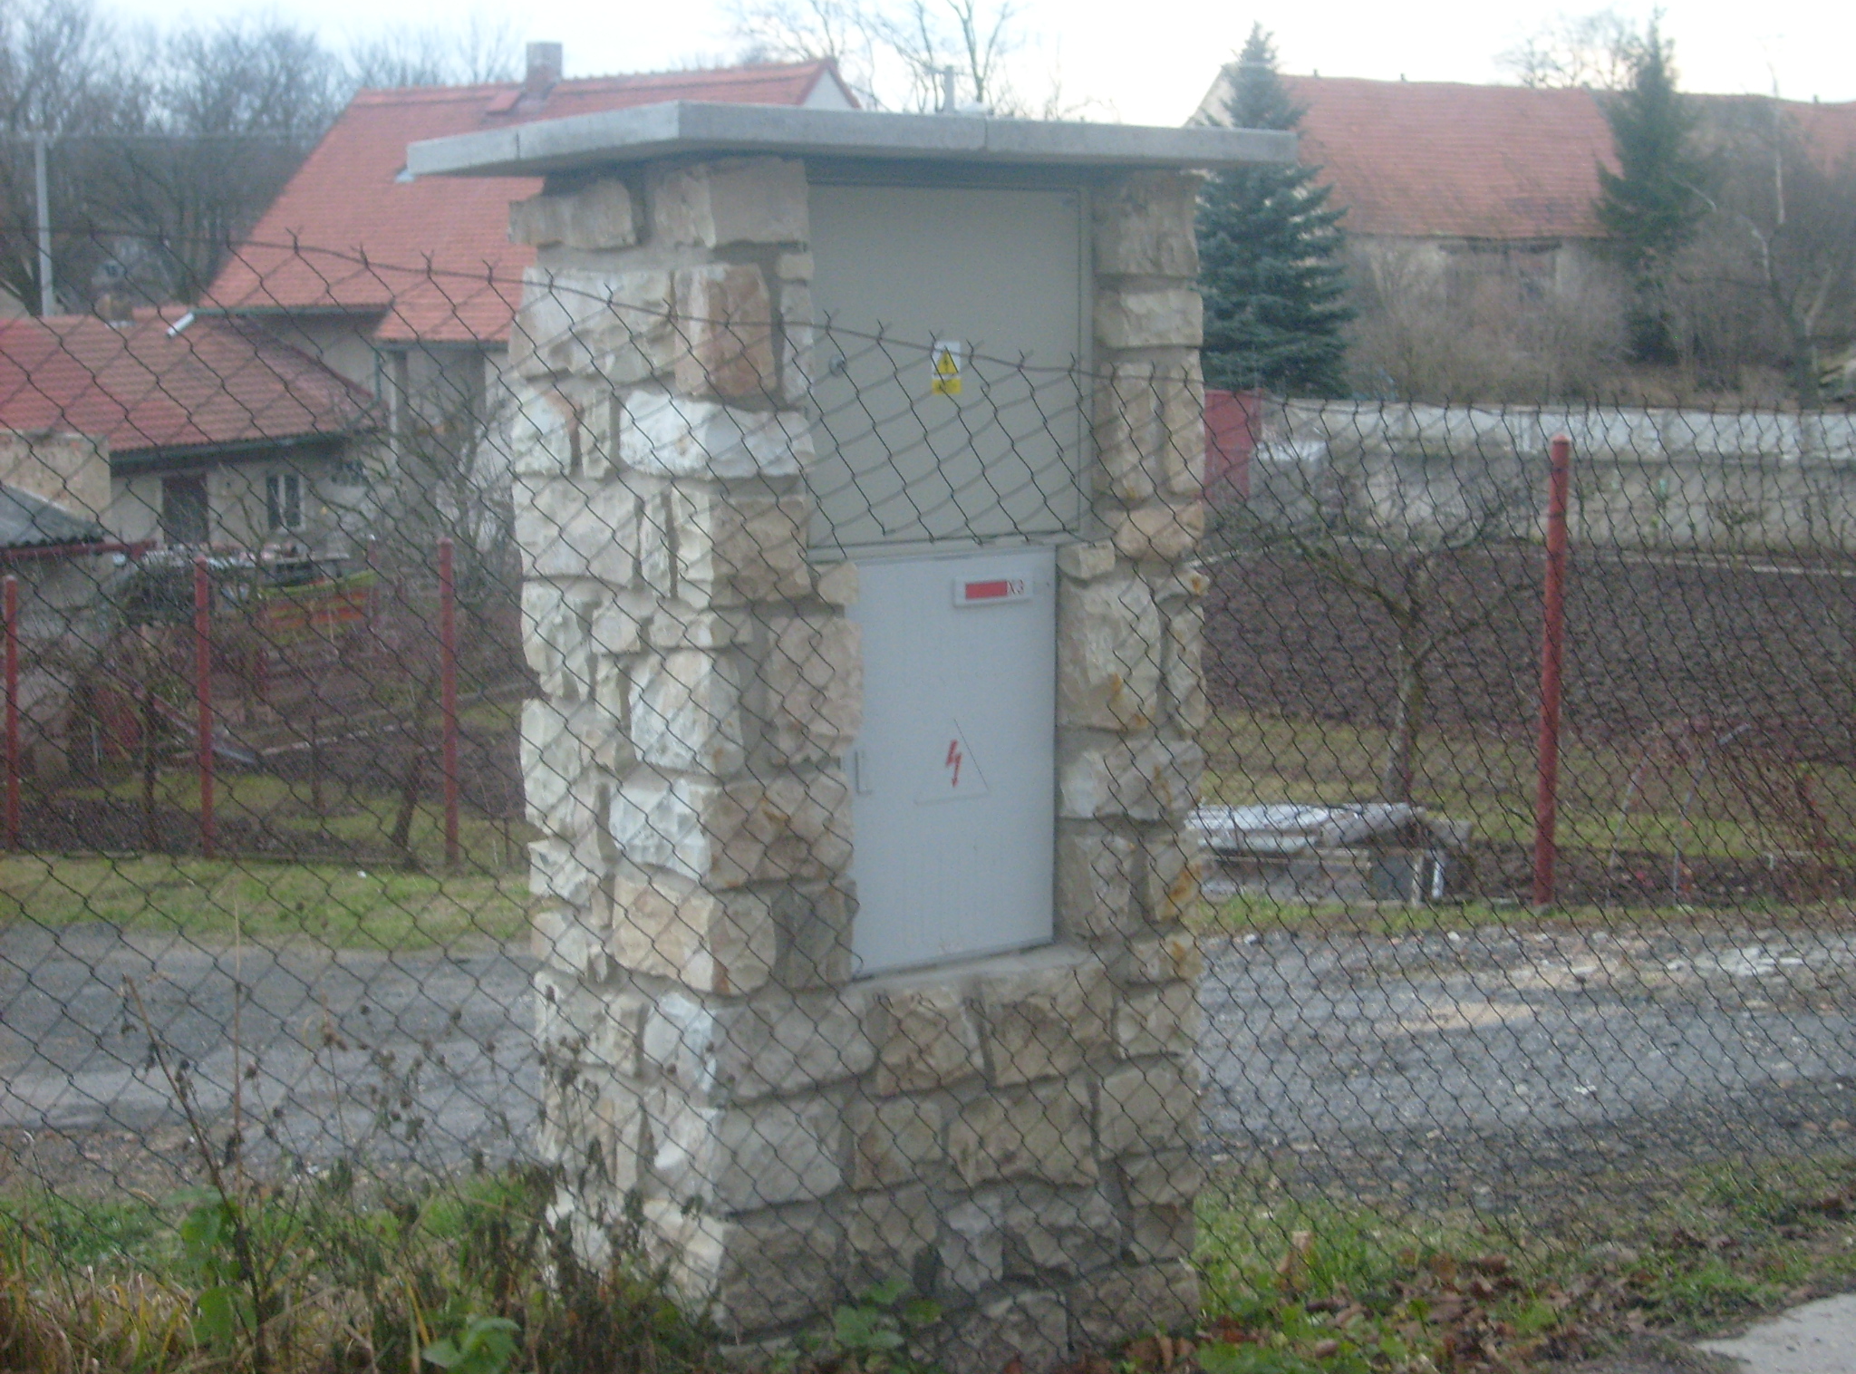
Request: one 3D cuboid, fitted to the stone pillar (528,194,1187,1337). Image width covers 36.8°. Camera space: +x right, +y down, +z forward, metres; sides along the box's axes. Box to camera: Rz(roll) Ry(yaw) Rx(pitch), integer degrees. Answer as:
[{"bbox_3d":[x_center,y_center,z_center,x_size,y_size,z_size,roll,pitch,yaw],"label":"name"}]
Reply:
[{"bbox_3d":[-0.110,0.131,4.762,0.950,1.981,0.685,-5,9,-33],"label":"stone pillar"}]

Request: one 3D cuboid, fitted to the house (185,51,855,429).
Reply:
[{"bbox_3d":[-5.965,-6.691,46.990,10.396,7.677,8.461,4,9,32],"label":"house"}]

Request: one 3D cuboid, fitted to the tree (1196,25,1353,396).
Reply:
[{"bbox_3d":[5.804,-8.111,48.003,3.195,6.430,3.195,0,7,0],"label":"tree"}]

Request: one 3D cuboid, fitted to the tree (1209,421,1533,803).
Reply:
[{"bbox_3d":[1.744,-0.266,10.801,1.281,1.524,1.281,0,7,0],"label":"tree"}]

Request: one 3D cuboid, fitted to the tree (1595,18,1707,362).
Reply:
[{"bbox_3d":[15.587,-10.596,60.004,2.434,7.446,2.434,0,7,0],"label":"tree"}]

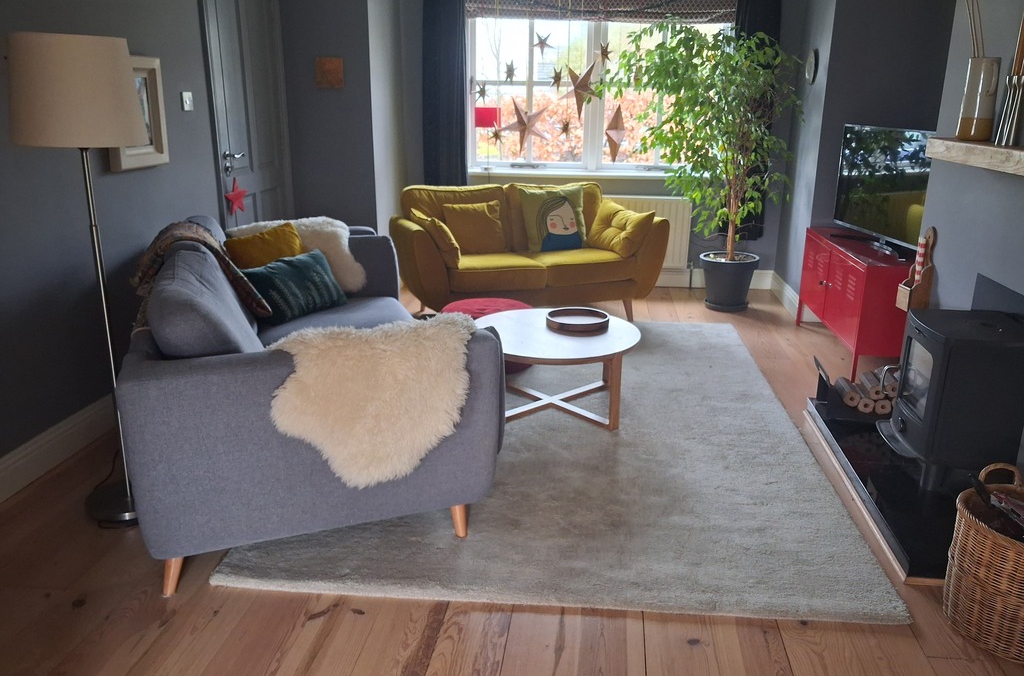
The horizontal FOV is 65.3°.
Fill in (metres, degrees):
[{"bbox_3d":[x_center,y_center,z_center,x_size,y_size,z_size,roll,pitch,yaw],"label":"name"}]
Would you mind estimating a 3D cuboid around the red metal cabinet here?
[{"bbox_3d":[2.018,-0.221,4.559,0.400,0.630,1.190,2,17,6],"label":"red metal cabinet"}]

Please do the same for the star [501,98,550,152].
[{"bbox_3d":[0.088,-1.564,5.893,0.385,0.405,0.090,-2,17,-8],"label":"star"}]

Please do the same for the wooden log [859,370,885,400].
[{"bbox_3d":[1.589,0.210,3.524,0.068,0.068,0.200,4,17,12],"label":"wooden log"}]

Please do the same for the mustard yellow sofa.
[{"bbox_3d":[0.085,-0.579,5.343,1.700,0.860,0.920,-4,17,-14],"label":"mustard yellow sofa"}]

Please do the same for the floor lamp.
[{"bbox_3d":[-1.359,-0.155,2.644,0.380,1.585,0.380,2,17,6],"label":"floor lamp"}]

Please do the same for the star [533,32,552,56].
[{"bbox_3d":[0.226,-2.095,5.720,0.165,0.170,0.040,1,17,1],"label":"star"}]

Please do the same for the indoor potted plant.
[{"bbox_3d":[1.254,-1.118,5.373,1.310,1.880,1.100,2,17,6],"label":"indoor potted plant"}]

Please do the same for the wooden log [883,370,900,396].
[{"bbox_3d":[1.681,0.197,3.571,0.070,0.070,0.220,4,17,13],"label":"wooden log"}]

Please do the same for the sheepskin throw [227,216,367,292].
[{"bbox_3d":[-1.036,-0.396,3.877,0.640,0.390,0.320,-5,17,-19],"label":"sheepskin throw"}]

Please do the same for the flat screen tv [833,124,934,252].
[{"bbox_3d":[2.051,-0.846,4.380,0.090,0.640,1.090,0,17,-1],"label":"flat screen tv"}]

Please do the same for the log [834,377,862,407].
[{"bbox_3d":[1.510,0.242,3.578,0.074,0.074,0.200,3,17,10],"label":"log"}]

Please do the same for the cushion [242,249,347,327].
[{"bbox_3d":[-0.967,-0.235,3.580,0.130,0.300,0.470,-25,0,35],"label":"cushion"}]

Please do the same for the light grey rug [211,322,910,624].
[{"bbox_3d":[0.271,0.319,3.734,1.980,0.025,3.070,2,16,5],"label":"light grey rug"}]

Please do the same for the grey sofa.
[{"bbox_3d":[-0.839,0.026,3.140,1.050,0.910,1.890,-5,17,-19],"label":"grey sofa"}]

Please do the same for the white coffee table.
[{"bbox_3d":[0.189,0.141,3.666,0.810,0.365,0.810,2,16,7],"label":"white coffee table"}]

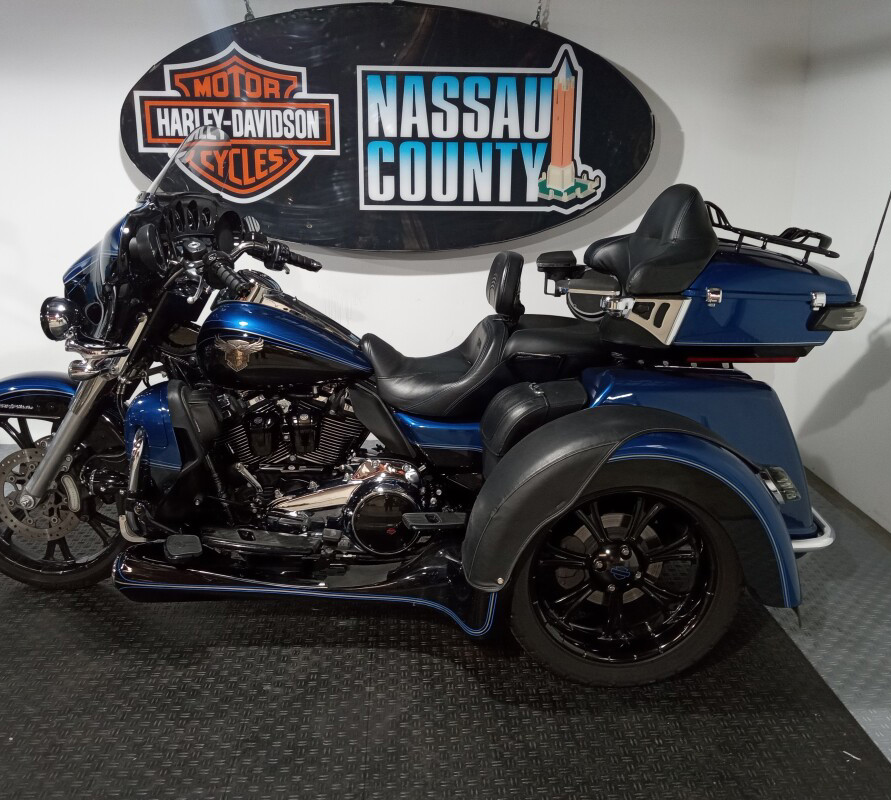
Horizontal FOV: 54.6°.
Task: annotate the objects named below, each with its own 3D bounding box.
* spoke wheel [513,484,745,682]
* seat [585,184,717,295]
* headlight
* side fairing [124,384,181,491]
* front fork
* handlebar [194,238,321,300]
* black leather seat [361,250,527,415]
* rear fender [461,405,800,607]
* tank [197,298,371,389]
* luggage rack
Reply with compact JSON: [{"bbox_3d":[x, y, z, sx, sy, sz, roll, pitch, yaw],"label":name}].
[{"bbox_3d":[0.445,0.414,2.241,0.650,0.650,0.215,0,16,-2],"label":"spoke wheel"},{"bbox_3d":[0.610,-0.481,2.504,0.310,0.290,0.560,0,16,-2],"label":"seat"},{"bbox_3d":[-1.028,-0.219,2.320,0.105,0.125,0.125,1,16,5],"label":"headlight"},{"bbox_3d":[-0.782,0.098,2.313,0.180,0.310,0.190,0,16,-2],"label":"side fairing"},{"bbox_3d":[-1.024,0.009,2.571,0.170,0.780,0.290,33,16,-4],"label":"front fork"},{"bbox_3d":[-0.549,-0.400,2.491,0.270,0.150,0.840,1,16,5],"label":"handlebar"},{"bbox_3d":[-0.010,-0.216,2.560,0.480,0.450,0.400,0,16,-2],"label":"black leather seat"},{"bbox_3d":[0.446,0.260,2.163,0.860,0.470,0.320,0,16,-2],"label":"rear fender"},{"bbox_3d":[-0.455,-0.189,2.554,0.510,0.270,0.360,0,16,-2],"label":"tank"},{"bbox_3d":[0.890,-0.497,2.509,0.410,0.170,0.400,0,16,-2],"label":"luggage rack"}]

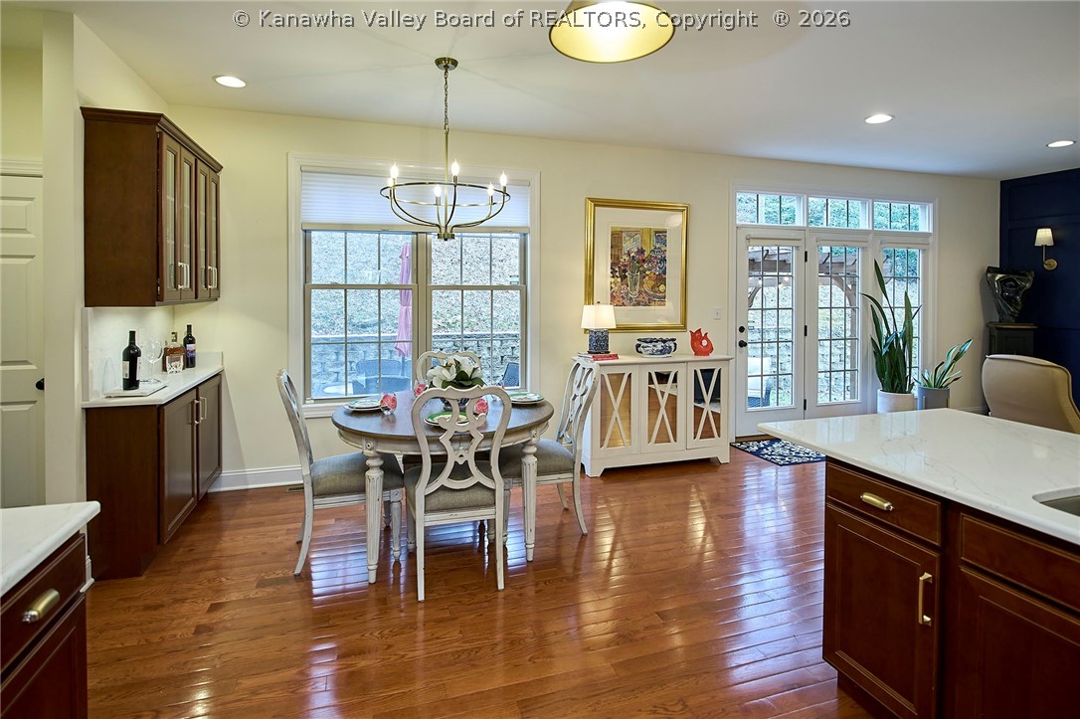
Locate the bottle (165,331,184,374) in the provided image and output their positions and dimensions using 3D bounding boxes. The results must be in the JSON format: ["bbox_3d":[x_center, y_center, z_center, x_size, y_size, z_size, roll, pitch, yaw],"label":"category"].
[{"bbox_3d":[-2.521,-0.055,3.517,0.095,0.290,0.115,4,6,35],"label":"bottle"}]

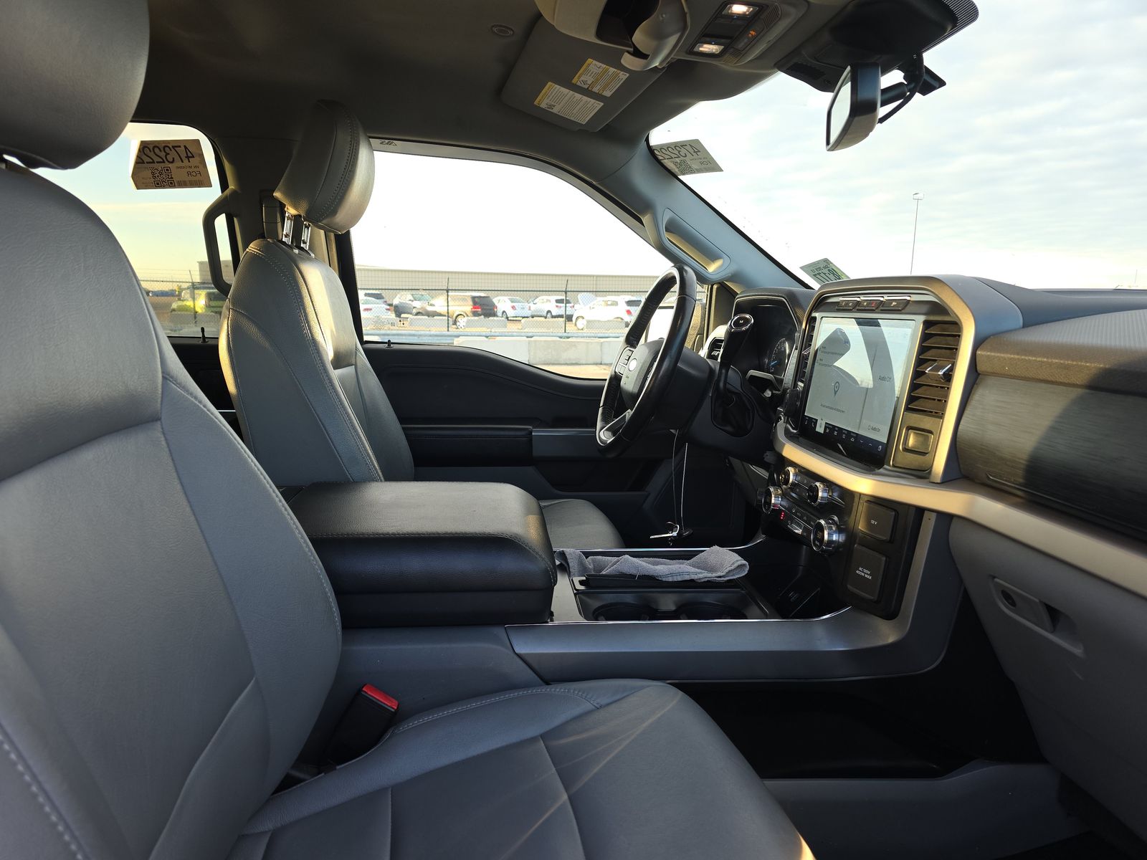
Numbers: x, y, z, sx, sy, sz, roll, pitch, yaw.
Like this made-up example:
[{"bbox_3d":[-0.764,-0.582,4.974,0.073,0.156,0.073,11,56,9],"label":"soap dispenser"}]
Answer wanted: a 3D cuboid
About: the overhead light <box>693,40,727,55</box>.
[{"bbox_3d":[0.182,-0.516,1.030,0.038,0.014,0.048,0,10,-7],"label":"overhead light"}]

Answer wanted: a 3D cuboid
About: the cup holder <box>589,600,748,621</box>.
[{"bbox_3d":[0.121,0.274,1.015,0.200,0.070,0.100,0,10,-7],"label":"cup holder"}]

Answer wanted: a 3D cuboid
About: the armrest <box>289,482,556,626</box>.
[{"bbox_3d":[-0.208,0.149,1.024,0.360,0.120,0.285,0,10,-7],"label":"armrest"}]

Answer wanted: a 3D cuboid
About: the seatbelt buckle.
[{"bbox_3d":[-0.241,0.338,0.856,0.045,0.095,0.027,31,5,-11],"label":"seatbelt buckle"}]

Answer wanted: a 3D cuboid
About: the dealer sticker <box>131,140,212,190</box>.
[{"bbox_3d":[-0.852,-0.558,1.601,0.157,0.098,0.004,-4,30,-5],"label":"dealer sticker"}]

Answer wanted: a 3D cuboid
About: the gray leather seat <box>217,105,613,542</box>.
[{"bbox_3d":[-0.230,-0.053,1.413,0.770,1.050,0.560,0,10,-7],"label":"gray leather seat"}]

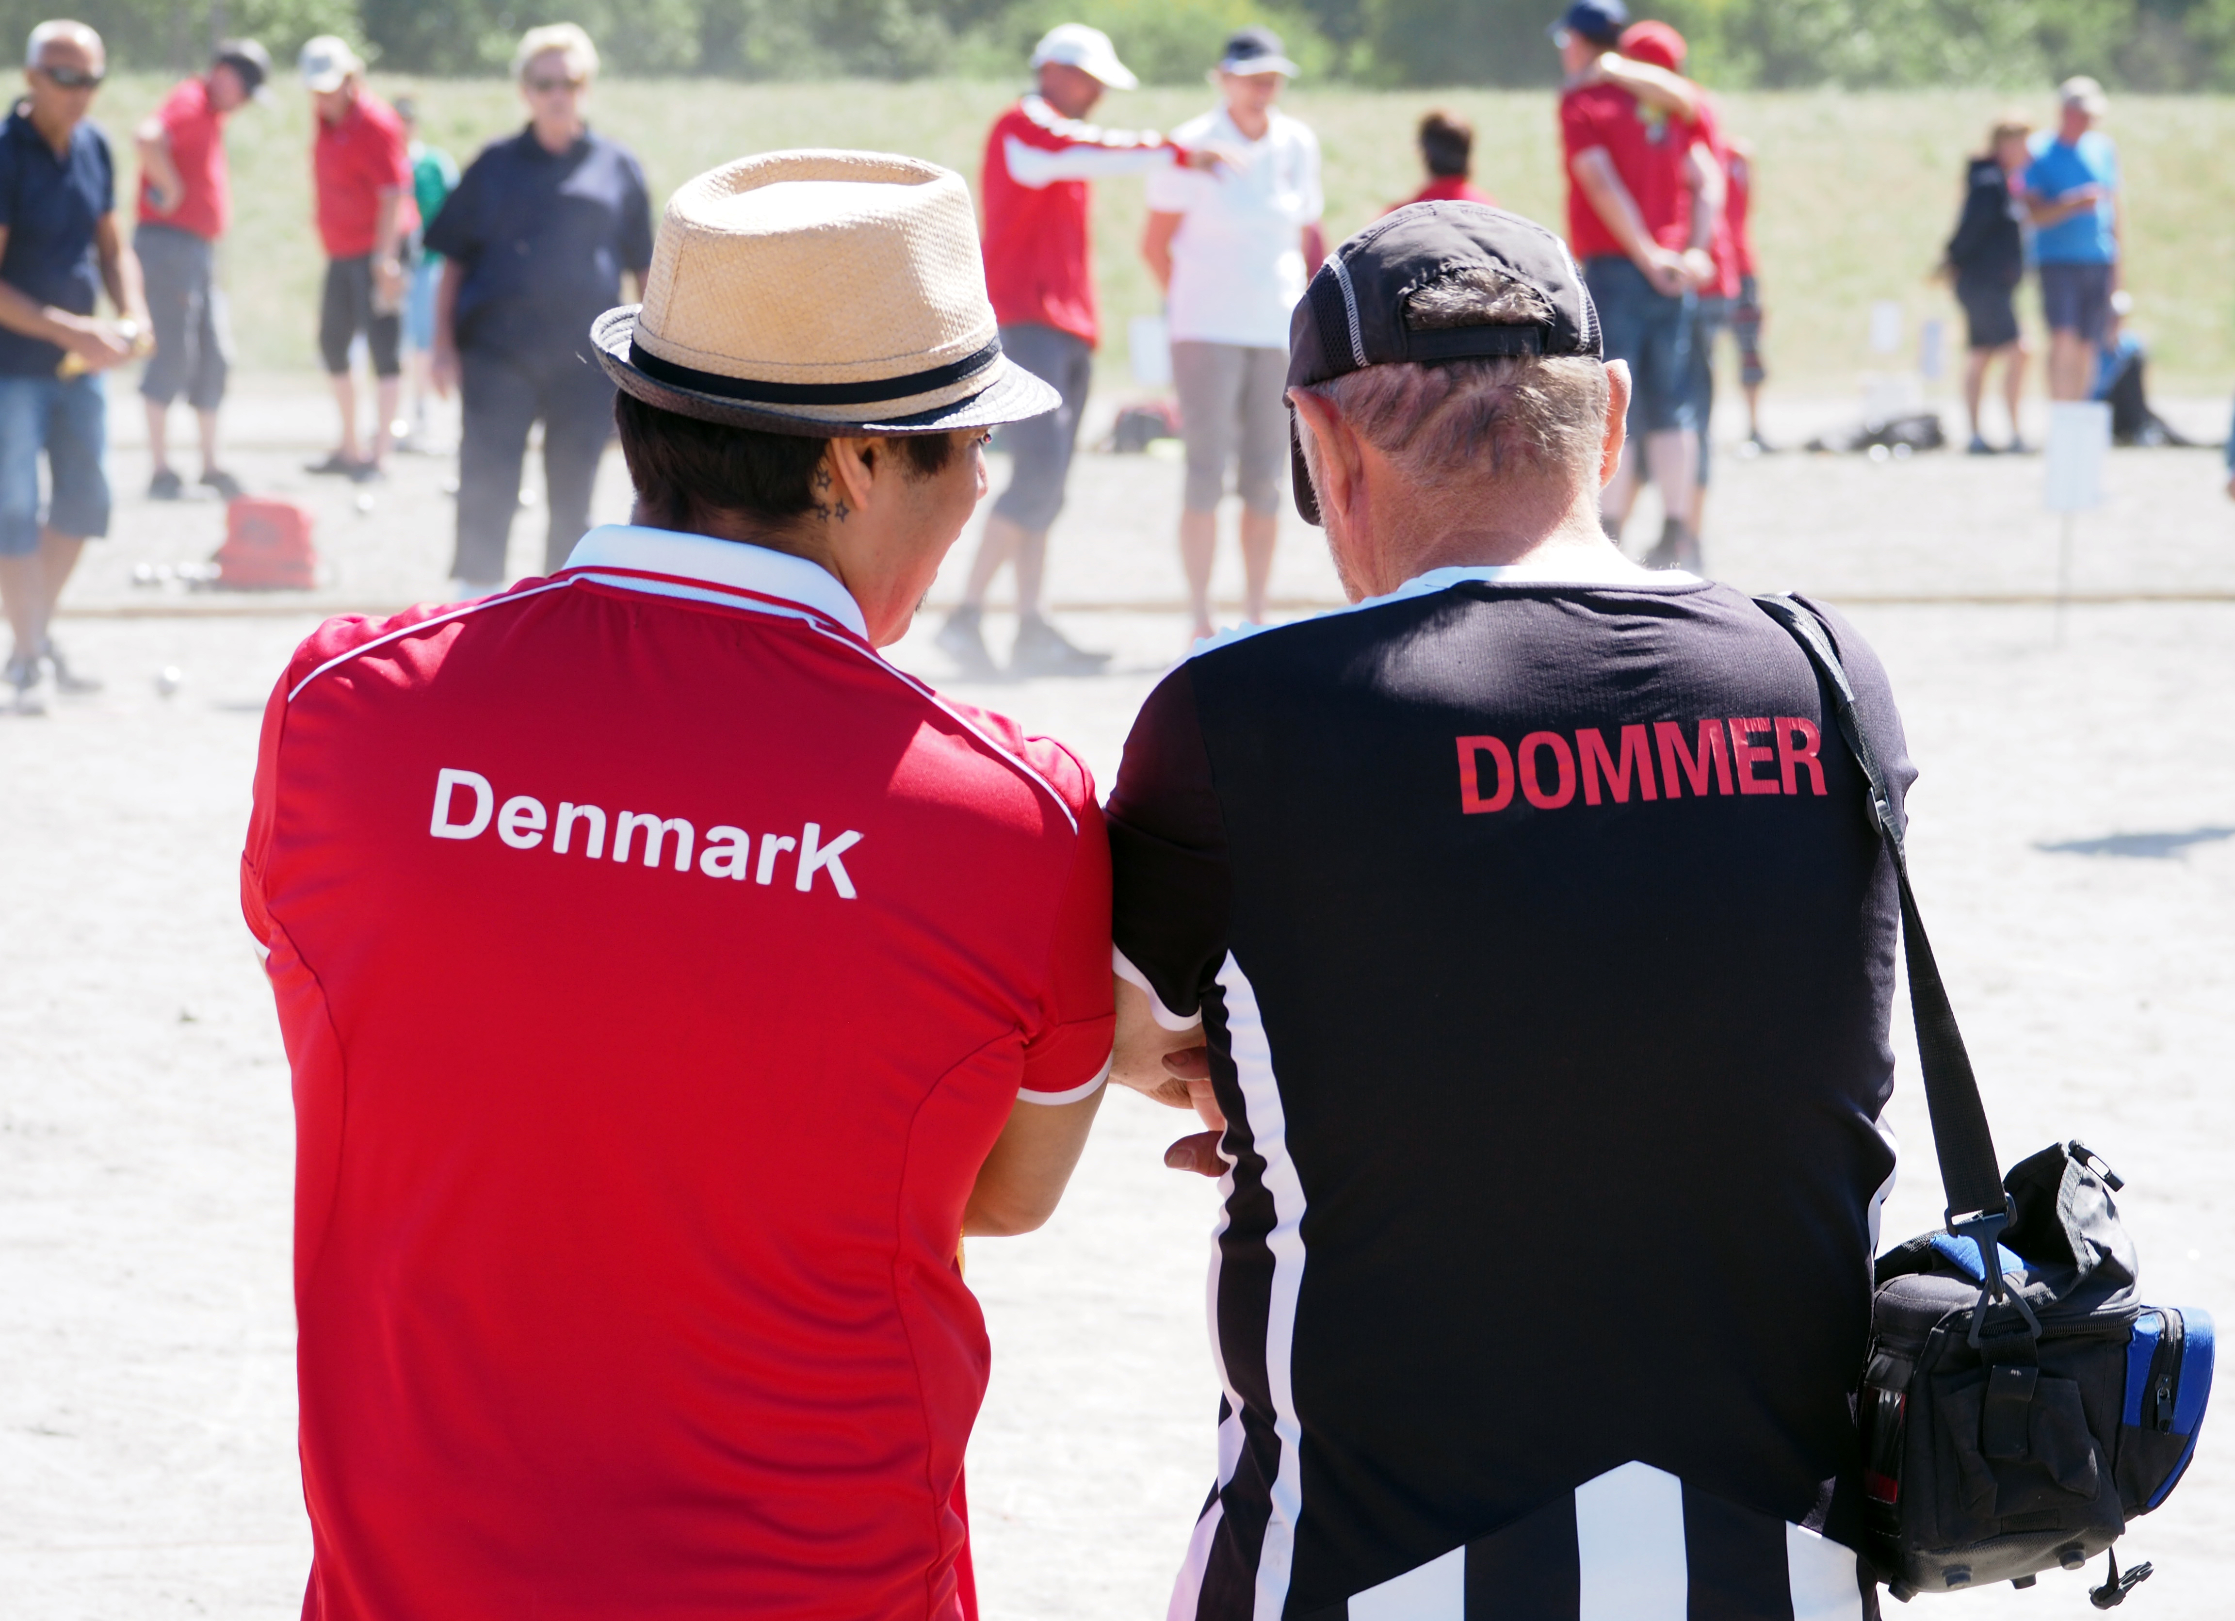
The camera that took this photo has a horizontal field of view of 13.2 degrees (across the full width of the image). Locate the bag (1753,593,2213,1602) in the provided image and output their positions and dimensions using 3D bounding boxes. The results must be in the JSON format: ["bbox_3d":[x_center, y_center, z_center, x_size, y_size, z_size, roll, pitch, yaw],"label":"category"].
[{"bbox_3d":[0.502,0.162,5.520,0.203,0.585,0.270,-7,4,0],"label":"bag"}]

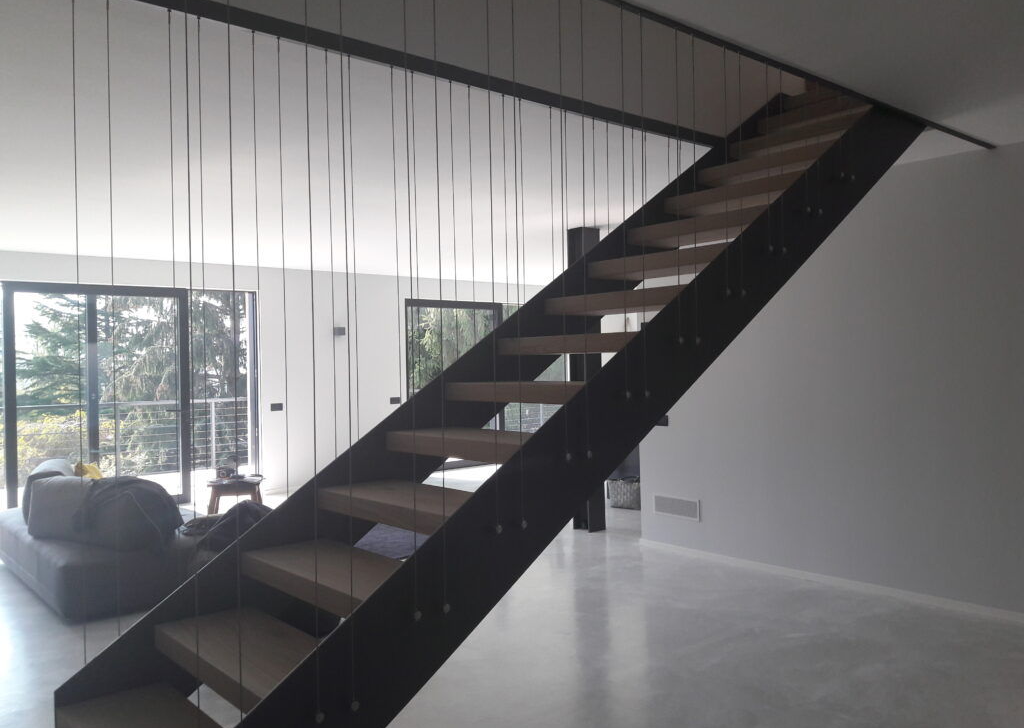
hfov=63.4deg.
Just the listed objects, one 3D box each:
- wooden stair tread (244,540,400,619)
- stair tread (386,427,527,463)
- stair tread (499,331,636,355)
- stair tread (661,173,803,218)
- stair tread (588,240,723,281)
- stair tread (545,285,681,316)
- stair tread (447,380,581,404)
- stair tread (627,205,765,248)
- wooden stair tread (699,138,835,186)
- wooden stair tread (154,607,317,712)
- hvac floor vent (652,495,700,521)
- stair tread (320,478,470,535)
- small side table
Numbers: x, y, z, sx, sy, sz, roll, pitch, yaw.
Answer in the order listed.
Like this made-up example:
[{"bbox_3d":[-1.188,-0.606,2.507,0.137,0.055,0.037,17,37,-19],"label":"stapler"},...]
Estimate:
[{"bbox_3d":[-0.494,0.645,2.501,0.300,0.069,0.845,-1,0,-41],"label":"wooden stair tread"},{"bbox_3d":[-0.084,0.292,2.930,0.306,0.071,0.860,-1,0,-41],"label":"stair tread"},{"bbox_3d":[0.340,-0.080,3.299,0.306,0.071,0.860,-1,0,-41],"label":"stair tread"},{"bbox_3d":[1.159,-0.806,3.958,0.300,0.069,0.845,-1,0,-41],"label":"stair tread"},{"bbox_3d":[0.746,-0.443,3.593,0.300,0.069,0.845,-1,0,-41],"label":"stair tread"},{"bbox_3d":[0.539,-0.262,3.411,0.300,0.069,0.845,-1,0,-41],"label":"stair tread"},{"bbox_3d":[0.126,0.101,3.047,0.300,0.069,0.845,-1,0,-41],"label":"stair tread"},{"bbox_3d":[0.953,-0.624,3.775,0.300,0.069,0.845,-1,0,-41],"label":"stair tread"},{"bbox_3d":[1.399,-1.008,4.221,0.306,0.071,0.860,-1,0,-41],"label":"wooden stair tread"},{"bbox_3d":[-0.701,0.827,2.319,0.300,0.069,0.845,-1,0,-41],"label":"wooden stair tread"},{"bbox_3d":[1.277,1.122,6.472,0.020,0.146,0.436,-1,0,-41],"label":"hvac floor vent"},{"bbox_3d":[-0.296,0.477,2.745,0.306,0.071,0.860,-1,0,-41],"label":"stair tread"},{"bbox_3d":[-2.551,1.313,7.676,0.490,0.450,0.330,-1,0,-12],"label":"small side table"}]

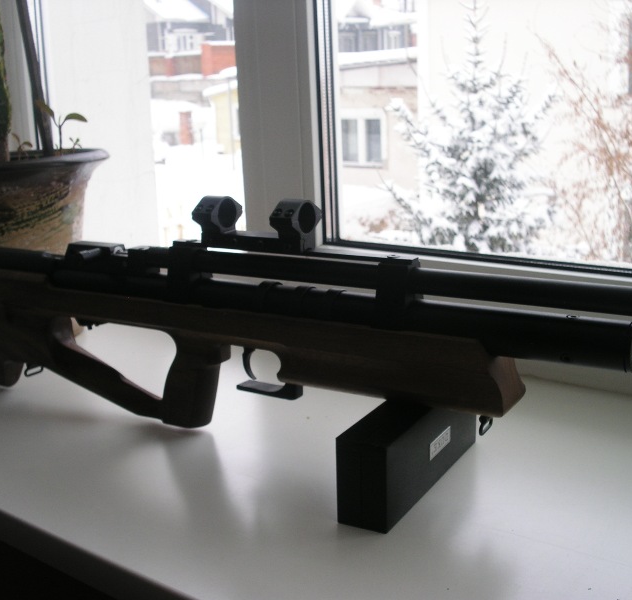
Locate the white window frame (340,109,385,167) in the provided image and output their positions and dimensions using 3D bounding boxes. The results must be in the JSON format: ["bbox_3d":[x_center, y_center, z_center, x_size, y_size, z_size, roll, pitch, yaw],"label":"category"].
[{"bbox_3d":[1.165,-4.058,22.000,1.420,1.460,0.150,7,17,30],"label":"white window frame"}]

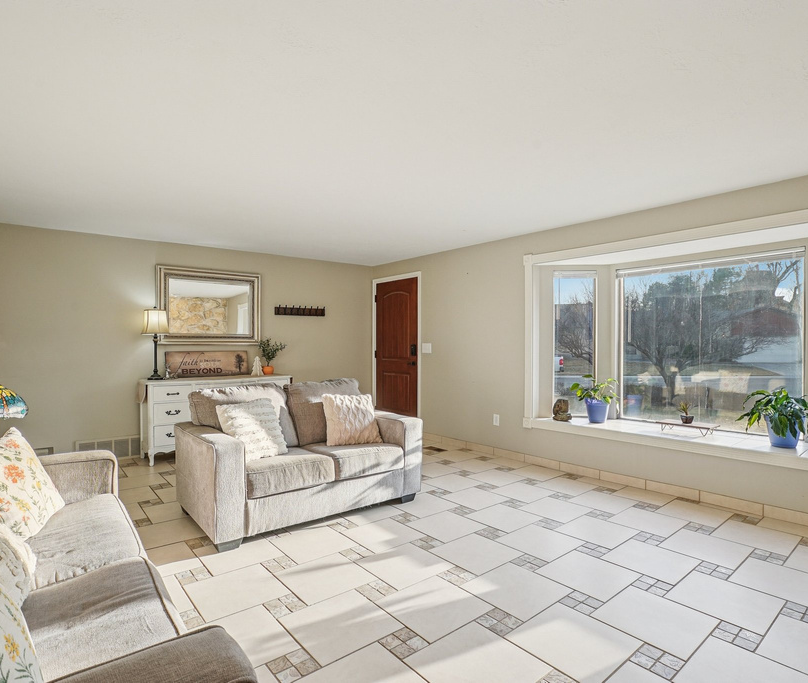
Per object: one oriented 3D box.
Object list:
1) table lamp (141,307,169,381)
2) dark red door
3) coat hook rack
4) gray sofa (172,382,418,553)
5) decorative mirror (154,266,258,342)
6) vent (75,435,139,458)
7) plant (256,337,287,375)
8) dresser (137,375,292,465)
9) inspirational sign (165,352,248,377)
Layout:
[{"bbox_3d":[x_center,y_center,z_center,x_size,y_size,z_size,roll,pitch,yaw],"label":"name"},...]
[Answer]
[{"bbox_3d":[-2.593,0.020,4.730,0.275,0.755,0.275,0,0,-36],"label":"table lamp"},{"bbox_3d":[-0.105,0.210,6.200,0.050,2.050,0.890,0,0,-41],"label":"dark red door"},{"bbox_3d":[-1.326,-0.403,5.878,0.700,0.140,0.060,0,0,-36],"label":"coat hook rack"},{"bbox_3d":[-0.780,0.780,3.540,1.570,0.940,0.940,0,0,-38],"label":"gray sofa"},{"bbox_3d":[-2.210,-0.395,5.236,1.132,0.860,0.060,0,0,-36],"label":"decorative mirror"},{"bbox_3d":[-2.989,1.110,4.690,0.650,0.240,0.025,0,0,-36],"label":"vent"},{"bbox_3d":[-1.587,0.171,5.470,0.310,0.430,0.290,0,0,-36],"label":"plant"},{"bbox_3d":[-2.063,0.828,5.102,1.540,0.845,0.460,0,0,-36],"label":"dresser"},{"bbox_3d":[-2.223,0.255,5.196,0.897,0.285,0.035,0,-6,-36],"label":"inspirational sign"}]

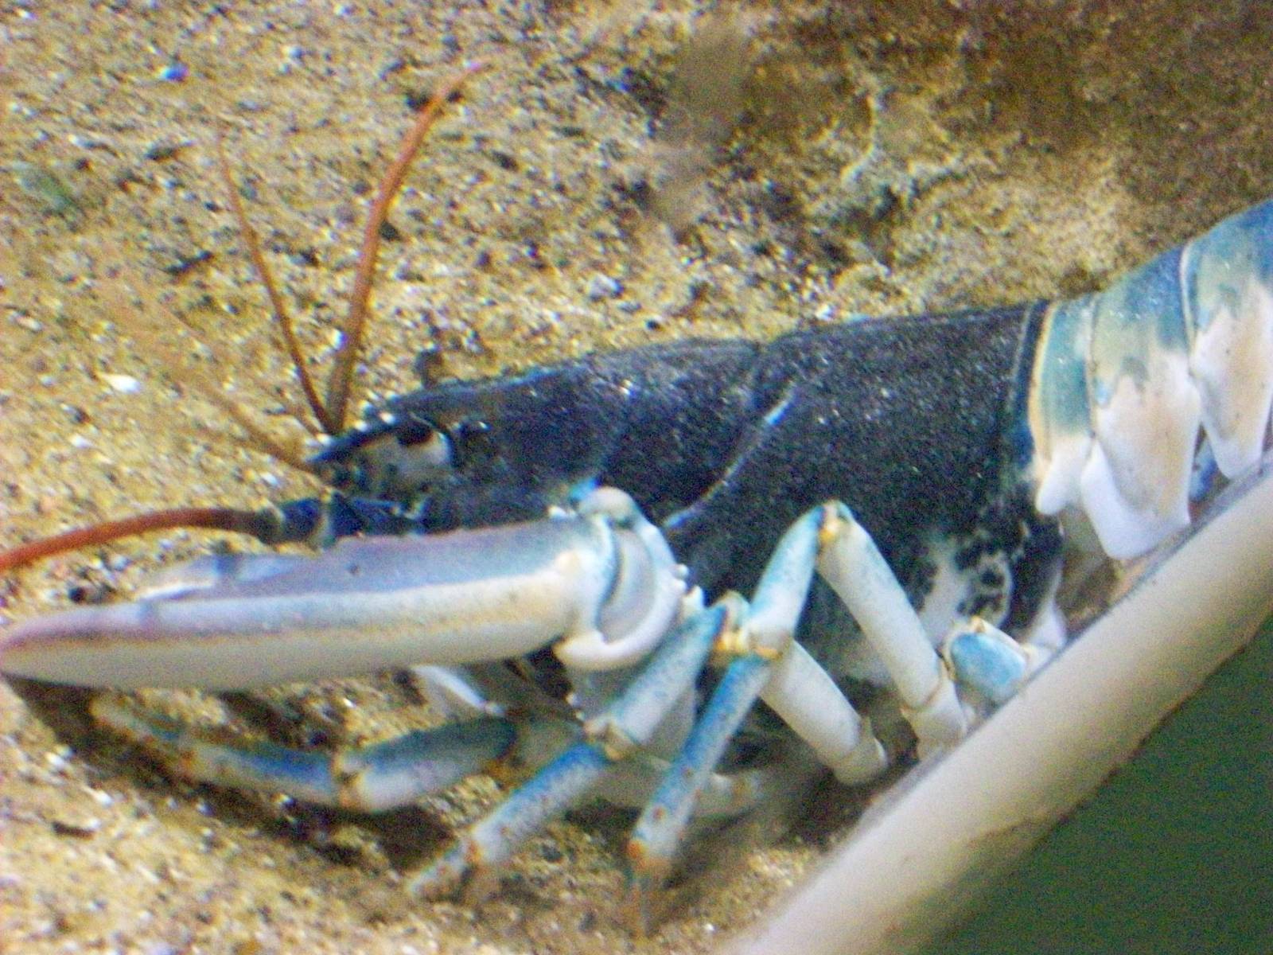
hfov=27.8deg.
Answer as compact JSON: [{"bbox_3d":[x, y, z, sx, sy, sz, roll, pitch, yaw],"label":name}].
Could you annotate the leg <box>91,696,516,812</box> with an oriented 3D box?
[{"bbox_3d":[-0.071,0.056,0.524,0.091,0.014,0.029,3,35,13],"label":"leg"}]

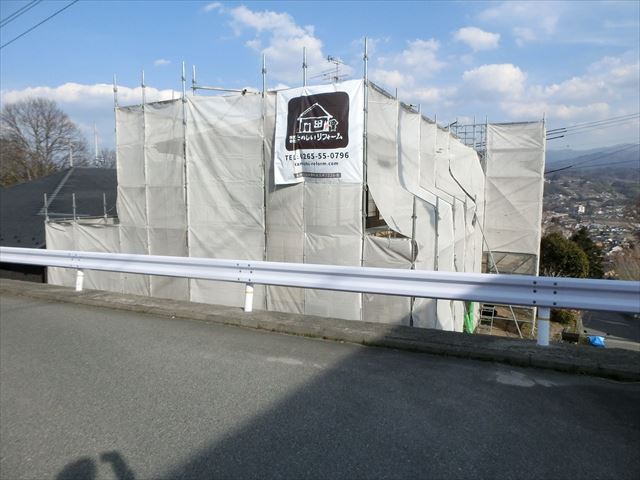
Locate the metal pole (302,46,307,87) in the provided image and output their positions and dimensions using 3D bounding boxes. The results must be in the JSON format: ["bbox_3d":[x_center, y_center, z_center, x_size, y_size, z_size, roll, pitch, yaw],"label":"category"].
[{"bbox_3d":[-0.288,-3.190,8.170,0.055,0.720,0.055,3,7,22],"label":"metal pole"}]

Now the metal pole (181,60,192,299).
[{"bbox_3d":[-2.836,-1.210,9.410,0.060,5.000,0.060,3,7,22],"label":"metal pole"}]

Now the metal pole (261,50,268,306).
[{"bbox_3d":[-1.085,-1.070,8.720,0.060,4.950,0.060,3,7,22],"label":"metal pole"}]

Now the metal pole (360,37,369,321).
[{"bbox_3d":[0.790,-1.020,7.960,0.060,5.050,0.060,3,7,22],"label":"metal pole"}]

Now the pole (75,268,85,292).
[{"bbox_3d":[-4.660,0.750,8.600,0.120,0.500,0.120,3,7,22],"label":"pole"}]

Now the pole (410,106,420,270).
[{"bbox_3d":[1.700,-0.900,7.980,0.060,2.900,0.060,3,7,22],"label":"pole"}]

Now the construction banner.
[{"bbox_3d":[-0.040,-1.920,8.130,1.770,1.800,0.100,3,7,22],"label":"construction banner"}]

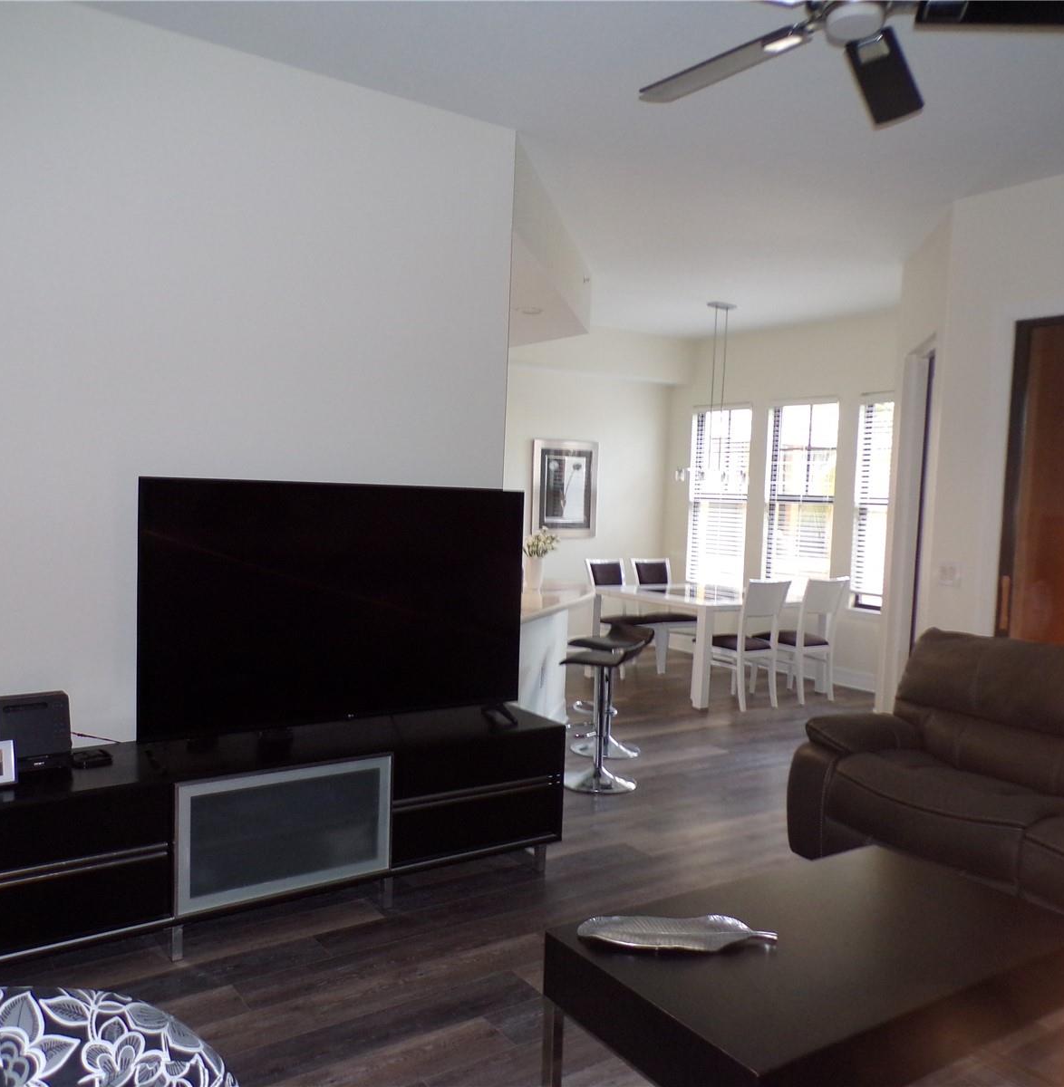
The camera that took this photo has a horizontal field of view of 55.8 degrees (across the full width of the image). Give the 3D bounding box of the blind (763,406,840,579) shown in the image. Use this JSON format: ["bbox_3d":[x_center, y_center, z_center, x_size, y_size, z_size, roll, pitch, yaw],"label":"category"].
[{"bbox_3d":[2.349,-0.415,8.854,0.060,1.669,0.785,0,3,-34],"label":"blind"}]

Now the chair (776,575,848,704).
[{"bbox_3d":[2.071,0.728,7.768,0.487,0.944,0.566,0,3,-34],"label":"chair"}]

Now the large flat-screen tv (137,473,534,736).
[{"bbox_3d":[-0.670,0.254,3.732,1.530,0.939,0.248,0,3,-36],"label":"large flat-screen tv"}]

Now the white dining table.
[{"bbox_3d":[1.438,0.780,8.235,1.431,0.755,1.431,0,3,-34],"label":"white dining table"}]

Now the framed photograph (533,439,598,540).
[{"bbox_3d":[0.340,-0.510,9.577,0.745,0.914,0.035,0,3,-34],"label":"framed photograph"}]

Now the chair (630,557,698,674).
[{"bbox_3d":[1.223,0.639,9.050,0.487,0.944,0.566,0,3,-34],"label":"chair"}]

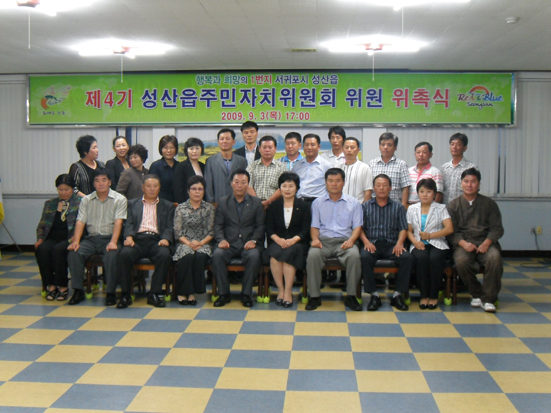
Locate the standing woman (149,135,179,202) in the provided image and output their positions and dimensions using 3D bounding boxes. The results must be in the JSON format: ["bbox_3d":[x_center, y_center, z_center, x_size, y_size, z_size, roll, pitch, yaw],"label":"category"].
[{"bbox_3d":[-1.182,0.047,7.996,0.440,1.635,0.320,-1,5,-14],"label":"standing woman"}]

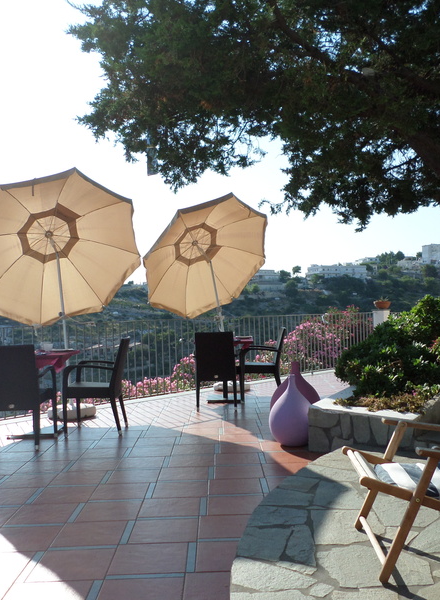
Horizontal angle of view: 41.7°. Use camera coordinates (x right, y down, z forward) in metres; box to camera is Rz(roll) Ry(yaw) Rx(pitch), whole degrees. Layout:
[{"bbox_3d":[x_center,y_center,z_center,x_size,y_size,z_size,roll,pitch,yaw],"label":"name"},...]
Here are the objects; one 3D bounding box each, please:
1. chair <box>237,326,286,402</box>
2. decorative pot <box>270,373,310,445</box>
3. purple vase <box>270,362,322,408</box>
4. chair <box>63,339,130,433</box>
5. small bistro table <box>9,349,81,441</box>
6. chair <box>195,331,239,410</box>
[{"bbox_3d":[0.539,0.811,7.324,0.560,0.885,0.555,-1,-1,-2],"label":"chair"},{"bbox_3d":[0.633,0.916,4.848,0.395,0.585,0.395,-1,-1,0],"label":"decorative pot"},{"bbox_3d":[0.717,0.891,5.313,0.475,0.650,0.475,-1,-1,0],"label":"purple vase"},{"bbox_3d":[-1.160,0.816,5.529,0.560,0.885,0.555,-1,-1,1],"label":"chair"},{"bbox_3d":[-1.747,0.897,5.554,0.700,0.750,0.700,-1,-1,-2],"label":"small bistro table"},{"bbox_3d":[-0.008,0.812,6.723,0.555,0.885,0.560,-1,-1,5],"label":"chair"}]

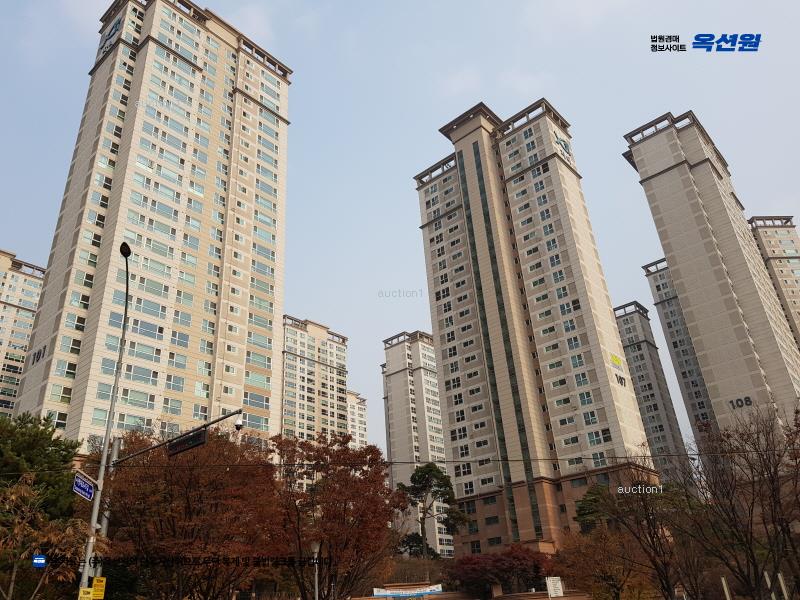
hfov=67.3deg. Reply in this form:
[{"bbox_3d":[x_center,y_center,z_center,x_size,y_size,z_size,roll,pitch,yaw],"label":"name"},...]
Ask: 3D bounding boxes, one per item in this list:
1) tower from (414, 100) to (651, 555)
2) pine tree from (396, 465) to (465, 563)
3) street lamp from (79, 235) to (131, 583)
[{"bbox_3d":[19.952,2.087,102.534,30.240,76.608,16.172,-25,-34,34],"label":"tower"},{"bbox_3d":[3.323,21.903,61.729,6.830,10.150,6.490,-5,-27,1],"label":"pine tree"},{"bbox_3d":[-6.275,3.305,12.437,0.300,9.671,1.535,3,-28,-14],"label":"street lamp"}]

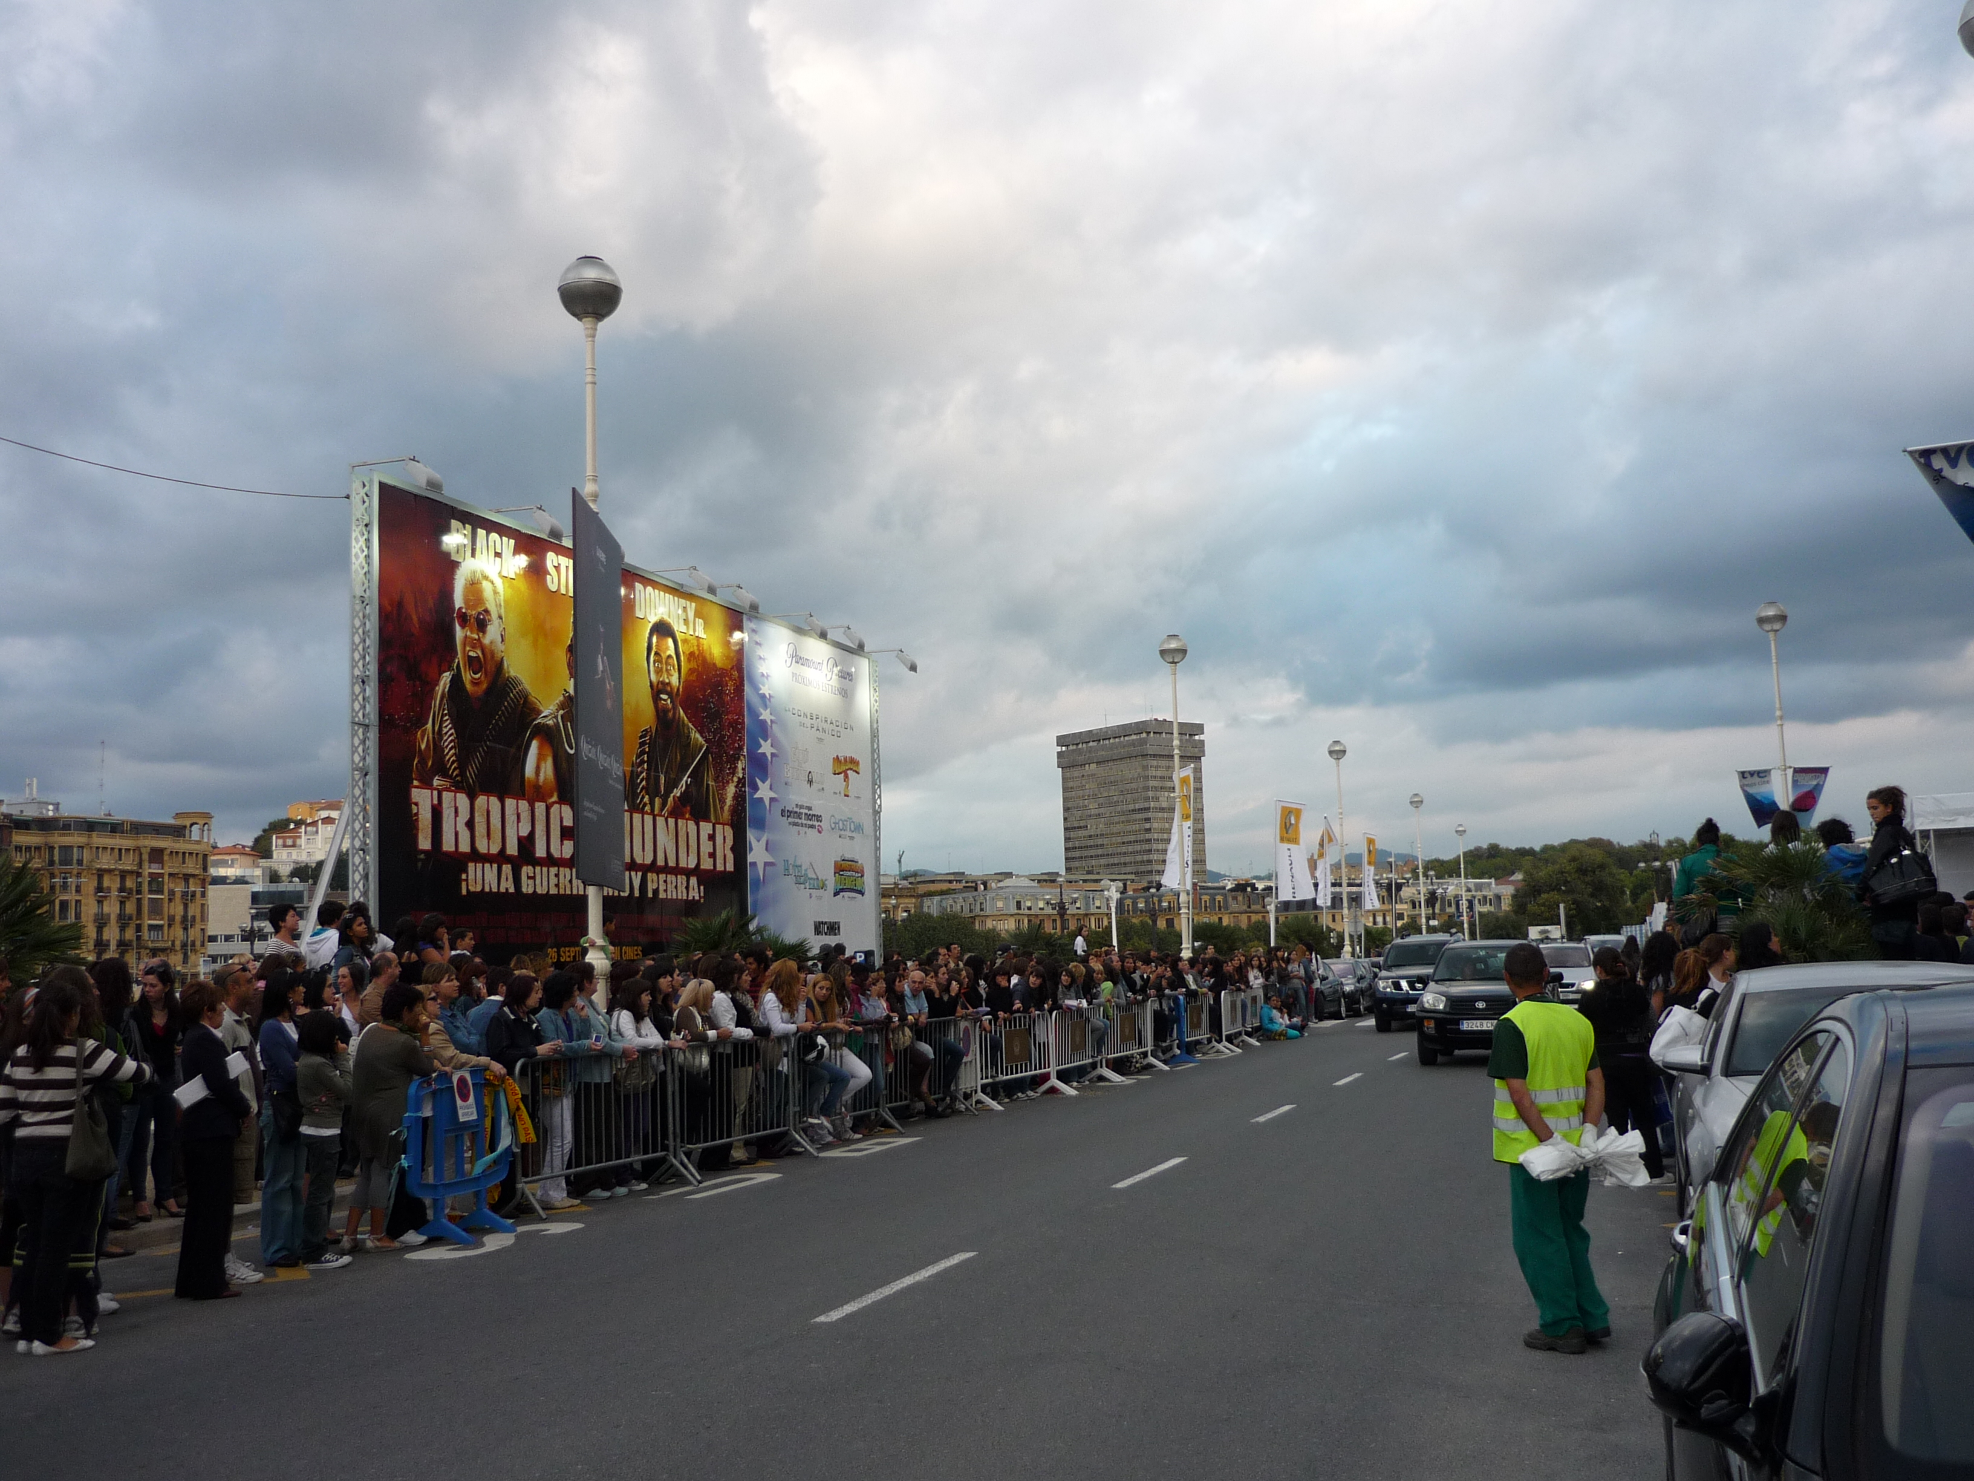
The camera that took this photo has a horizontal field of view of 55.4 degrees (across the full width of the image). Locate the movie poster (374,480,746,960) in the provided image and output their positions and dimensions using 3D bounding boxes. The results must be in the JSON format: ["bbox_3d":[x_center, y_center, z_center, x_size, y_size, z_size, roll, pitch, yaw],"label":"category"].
[{"bbox_3d":[-6.199,0.556,29.782,0.100,7.020,10.820,-5,-7,19],"label":"movie poster"}]

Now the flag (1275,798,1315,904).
[{"bbox_3d":[9.352,3.352,57.200,1.200,3.100,0.300,-2,-7,-3],"label":"flag"}]

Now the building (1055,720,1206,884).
[{"bbox_3d":[46.346,33.632,586.241,24.000,72.000,40.000,3,-9,-39],"label":"building"}]

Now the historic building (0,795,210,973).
[{"bbox_3d":[-115.250,21.867,242.659,16.000,26.500,27.000,-7,-9,37],"label":"historic building"}]

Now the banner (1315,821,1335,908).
[{"bbox_3d":[11.810,4.314,65.800,0.750,3.150,0.450,-1,-7,-10],"label":"banner"}]

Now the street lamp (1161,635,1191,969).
[{"bbox_3d":[4.463,1.995,42.927,0.660,8.970,0.660,-5,-7,19],"label":"street lamp"}]

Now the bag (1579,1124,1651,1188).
[{"bbox_3d":[2.505,1.660,7.500,0.270,0.240,0.180,-2,-7,0],"label":"bag"}]

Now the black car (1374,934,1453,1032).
[{"bbox_3d":[9.339,5.048,39.213,1.860,1.860,4.740,-5,-7,19],"label":"black car"}]

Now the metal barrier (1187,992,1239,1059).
[{"bbox_3d":[3.537,4.680,30.795,0.550,1.020,2.100,-5,-7,19],"label":"metal barrier"}]

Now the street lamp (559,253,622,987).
[{"bbox_3d":[-4.072,-0.637,19.568,0.660,9.115,0.660,-4,-7,19],"label":"street lamp"}]

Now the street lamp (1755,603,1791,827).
[{"bbox_3d":[18.348,1.324,43.108,0.660,9.115,0.660,-4,-7,19],"label":"street lamp"}]

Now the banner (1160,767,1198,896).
[{"bbox_3d":[4.705,2.149,46.000,0.950,3.050,0.250,-7,-8,35],"label":"banner"}]

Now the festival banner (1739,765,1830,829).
[{"bbox_3d":[18.277,1.290,43.136,1.996,1.379,0.100,-4,-7,19],"label":"festival banner"}]

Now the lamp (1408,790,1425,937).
[{"bbox_3d":[21.728,7.204,93.864,0.660,9.115,0.660,-4,-7,19],"label":"lamp"}]

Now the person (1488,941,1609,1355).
[{"bbox_3d":[2.423,1.708,8.112,0.520,1.700,0.420,1,-7,-22],"label":"person"}]

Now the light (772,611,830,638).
[{"bbox_3d":[-3.614,-2.250,36.598,1.050,0.500,0.500,-5,-7,19],"label":"light"}]

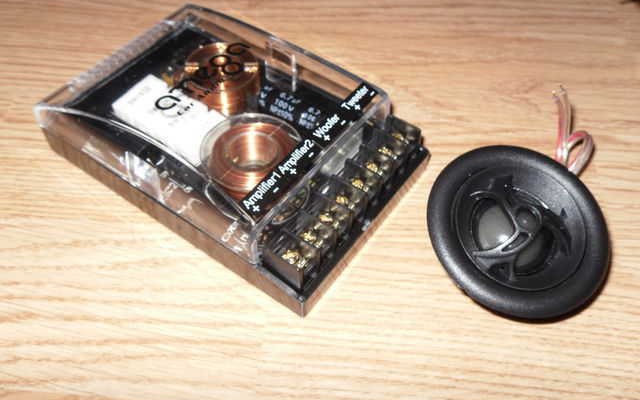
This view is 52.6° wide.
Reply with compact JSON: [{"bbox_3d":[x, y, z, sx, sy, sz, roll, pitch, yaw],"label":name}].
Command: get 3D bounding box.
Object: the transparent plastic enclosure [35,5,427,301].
[{"bbox_3d":[-0.032,-0.028,0.246,0.126,0.036,0.084,30,56,20],"label":"transparent plastic enclosure"}]

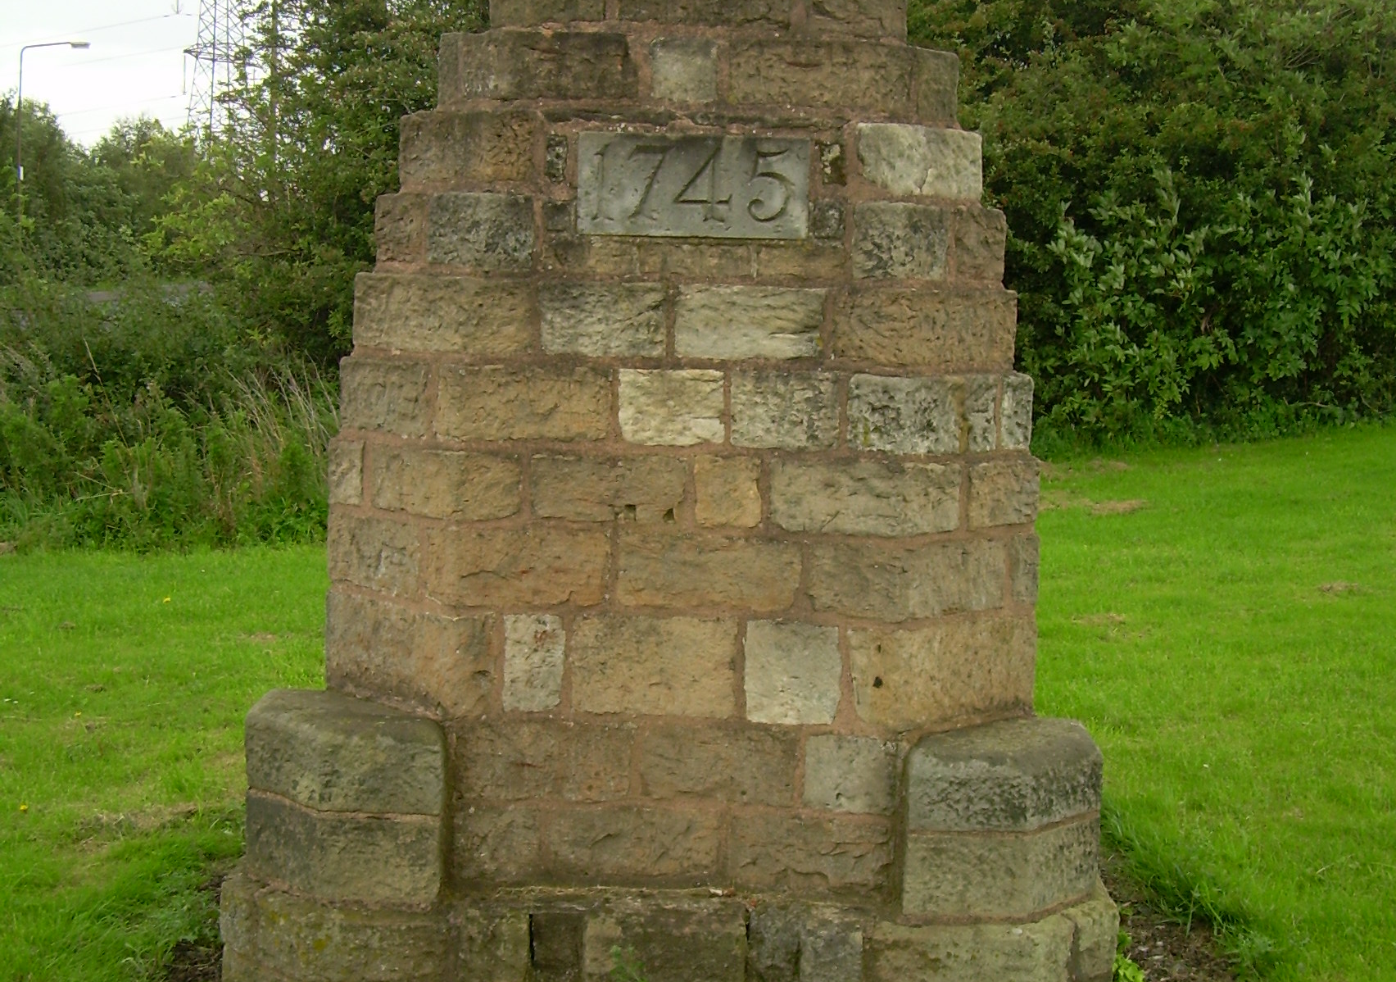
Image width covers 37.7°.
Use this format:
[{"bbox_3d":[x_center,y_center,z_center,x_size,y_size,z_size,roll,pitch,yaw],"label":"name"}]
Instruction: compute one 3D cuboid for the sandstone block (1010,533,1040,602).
[{"bbox_3d":[0.719,0.176,4.872,0.151,0.161,0.170,-3,6,-44],"label":"sandstone block"}]

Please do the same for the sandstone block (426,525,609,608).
[{"bbox_3d":[-0.397,0.158,4.580,0.397,0.172,0.200,2,5,0],"label":"sandstone block"}]

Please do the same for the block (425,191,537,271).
[{"bbox_3d":[-0.459,-0.559,4.428,0.222,0.162,0.190,2,4,1],"label":"block"}]

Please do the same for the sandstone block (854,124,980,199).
[{"bbox_3d":[0.486,-0.733,4.604,0.271,0.161,0.200,2,5,0],"label":"sandstone block"}]

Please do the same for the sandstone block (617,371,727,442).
[{"bbox_3d":[-0.055,-0.179,4.237,0.219,0.151,0.150,2,6,0],"label":"sandstone block"}]

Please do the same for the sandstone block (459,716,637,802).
[{"bbox_3d":[-0.333,0.587,4.613,0.382,0.185,0.200,2,4,0],"label":"sandstone block"}]

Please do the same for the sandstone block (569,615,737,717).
[{"bbox_3d":[-0.098,0.379,4.596,0.368,0.220,0.200,2,4,0],"label":"sandstone block"}]

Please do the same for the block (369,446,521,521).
[{"bbox_3d":[-0.551,-0.030,4.486,0.355,0.150,0.271,2,4,1],"label":"block"}]

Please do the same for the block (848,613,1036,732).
[{"bbox_3d":[0.565,0.401,4.659,0.459,0.220,0.320,2,5,0],"label":"block"}]

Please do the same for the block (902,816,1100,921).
[{"bbox_3d":[0.674,0.815,4.617,0.464,0.178,0.440,2,4,0],"label":"block"}]

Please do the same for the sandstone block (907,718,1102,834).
[{"bbox_3d":[0.658,0.607,4.458,0.446,0.189,0.380,2,4,1],"label":"sandstone block"}]

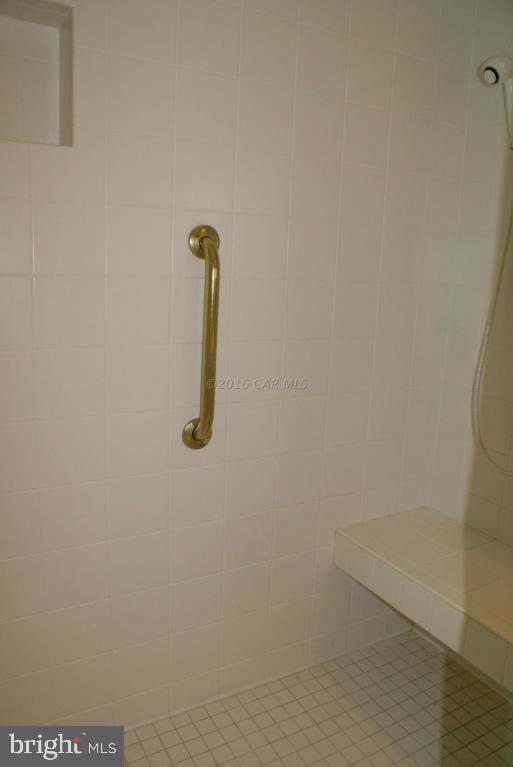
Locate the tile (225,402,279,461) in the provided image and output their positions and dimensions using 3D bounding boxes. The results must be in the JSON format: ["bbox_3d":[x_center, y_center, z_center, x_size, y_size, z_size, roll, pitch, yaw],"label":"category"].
[{"bbox_3d":[-0.010,0.123,1.508,0.150,0.150,0.009,-4,13,-29],"label":"tile"}]

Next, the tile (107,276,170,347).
[{"bbox_3d":[-0.263,-0.161,1.300,0.150,0.150,0.009,-4,13,-29],"label":"tile"}]

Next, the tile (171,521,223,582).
[{"bbox_3d":[-0.157,0.431,1.494,0.151,0.151,0.009,-4,12,-29],"label":"tile"}]

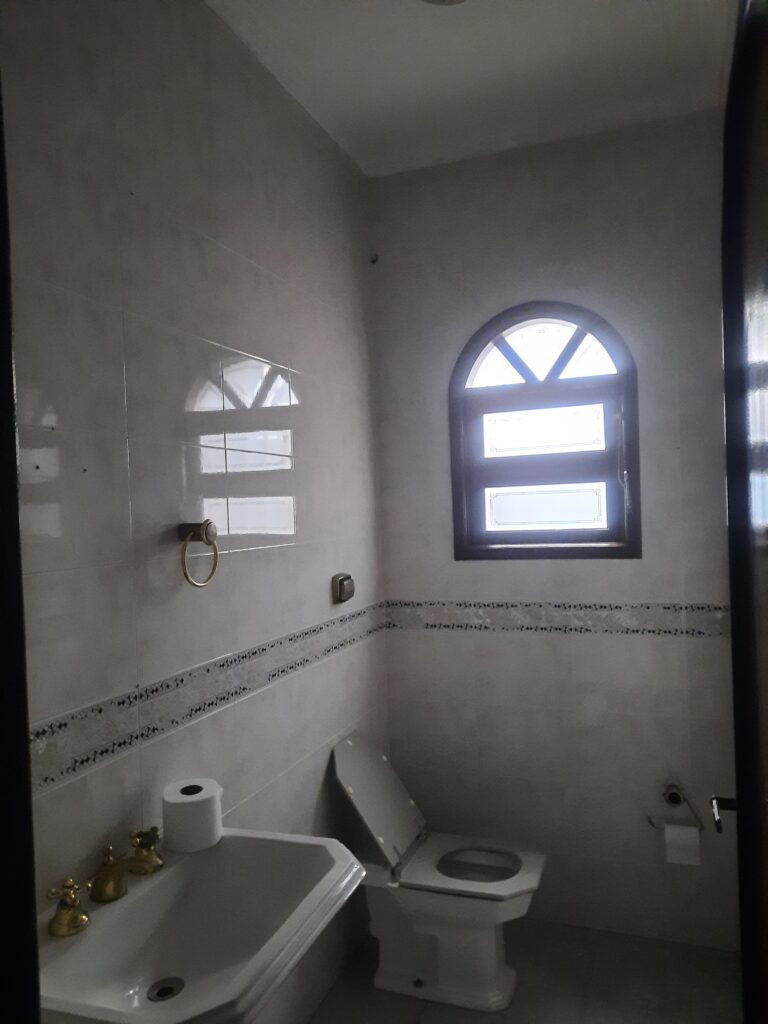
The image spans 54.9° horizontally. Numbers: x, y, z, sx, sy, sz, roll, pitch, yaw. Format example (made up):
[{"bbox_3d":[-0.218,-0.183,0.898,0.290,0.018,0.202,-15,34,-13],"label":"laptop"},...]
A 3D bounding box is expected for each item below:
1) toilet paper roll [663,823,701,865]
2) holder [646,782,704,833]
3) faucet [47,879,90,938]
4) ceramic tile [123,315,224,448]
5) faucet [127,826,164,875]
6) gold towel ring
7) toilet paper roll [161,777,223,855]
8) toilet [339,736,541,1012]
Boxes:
[{"bbox_3d":[0.965,1.069,2.395,0.106,0.111,0.080,-2,0,21],"label":"toilet paper roll"},{"bbox_3d":[0.945,0.965,2.403,0.168,0.141,0.080,-2,0,21],"label":"holder"},{"bbox_3d":[-0.517,0.636,1.207,0.068,0.077,0.068,-2,0,21],"label":"faucet"},{"bbox_3d":[-0.460,-0.277,1.643,0.010,0.252,0.348,-2,0,21],"label":"ceramic tile"},{"bbox_3d":[-0.455,0.635,1.414,0.068,0.075,0.068,-2,0,21],"label":"faucet"},{"bbox_3d":[-0.406,0.094,1.632,0.075,0.149,0.126,-2,0,21],"label":"gold towel ring"},{"bbox_3d":[-0.392,0.618,1.508,0.113,0.099,0.113,-2,0,0],"label":"toilet paper roll"},{"bbox_3d":[0.174,1.091,2.301,0.617,0.722,0.350,-2,0,21],"label":"toilet"}]

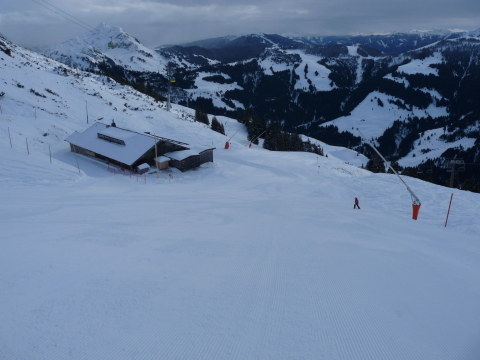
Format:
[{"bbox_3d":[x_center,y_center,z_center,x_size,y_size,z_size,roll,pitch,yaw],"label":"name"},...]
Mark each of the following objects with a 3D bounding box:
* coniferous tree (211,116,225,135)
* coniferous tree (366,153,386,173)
[{"bbox_3d":[-7.272,-17.355,121.000,4.400,6.200,4.400,0,18,0],"label":"coniferous tree"},{"bbox_3d":[46.667,-5.470,128.000,6.300,7.800,6.000,0,18,0],"label":"coniferous tree"}]

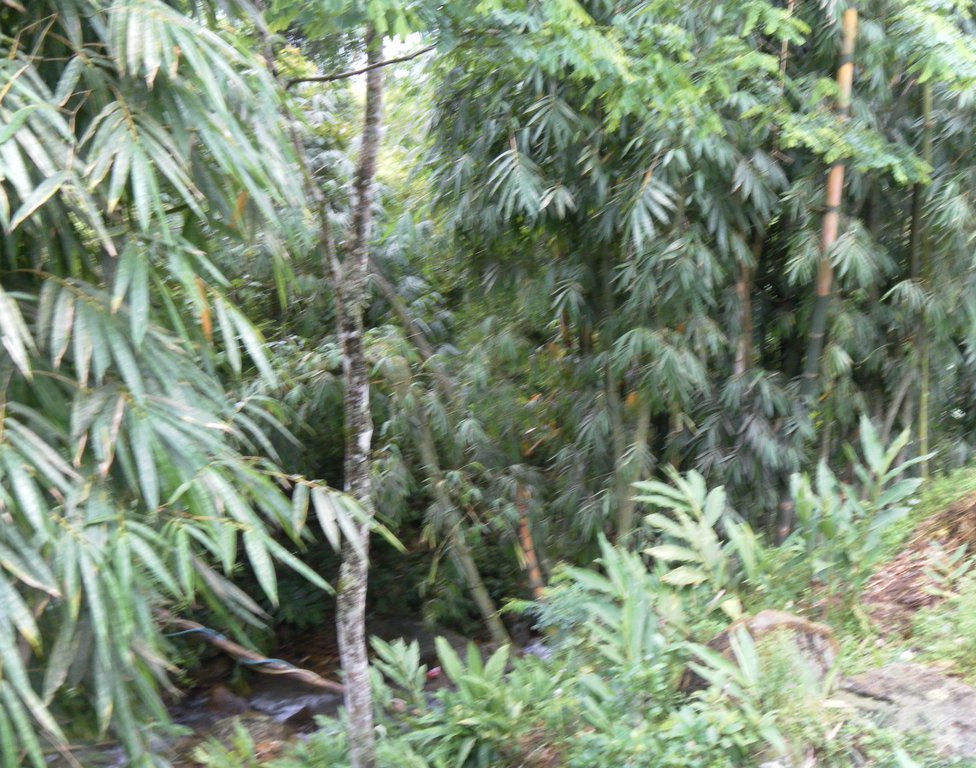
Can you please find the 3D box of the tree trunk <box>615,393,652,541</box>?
[{"bbox_3d":[1.136,0.637,8.000,0.110,1.200,0.110,9,1,0],"label":"tree trunk"}]

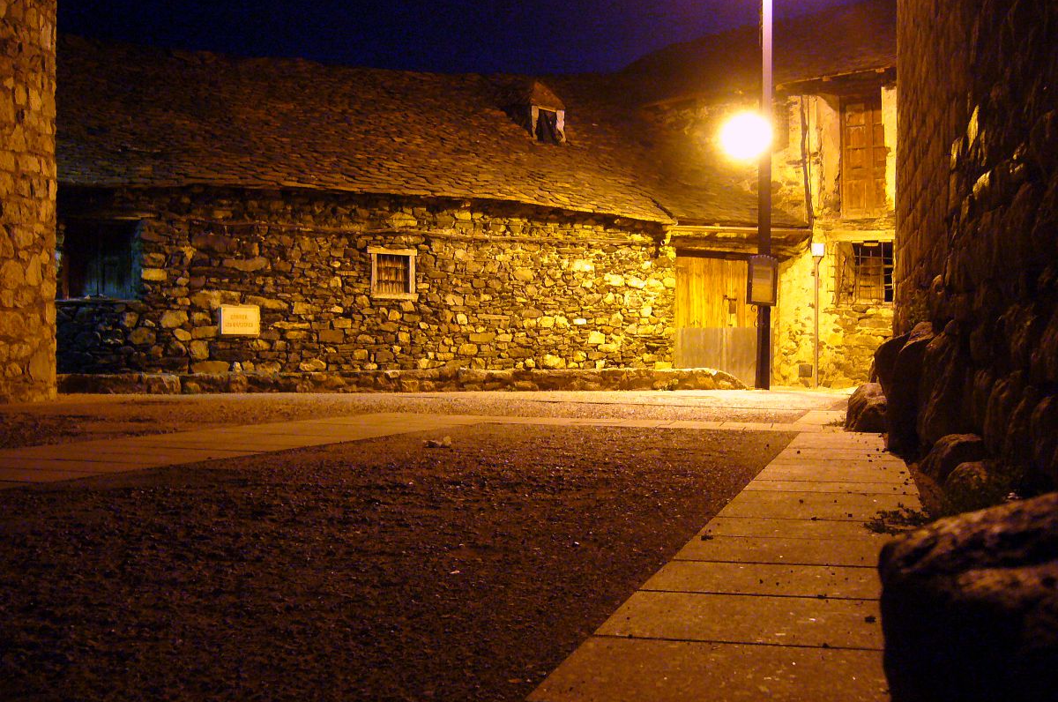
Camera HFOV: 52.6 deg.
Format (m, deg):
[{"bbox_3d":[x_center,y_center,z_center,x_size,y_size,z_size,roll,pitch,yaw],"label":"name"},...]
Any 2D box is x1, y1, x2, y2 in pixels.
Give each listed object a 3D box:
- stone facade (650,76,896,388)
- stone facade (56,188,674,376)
[{"bbox_3d":[3.850,-1.800,16.900,4.000,4.700,0.900,0,0,7],"label":"stone facade"},{"bbox_3d":[-2.000,-0.840,14.600,8.800,2.300,0.600,0,0,-21],"label":"stone facade"}]

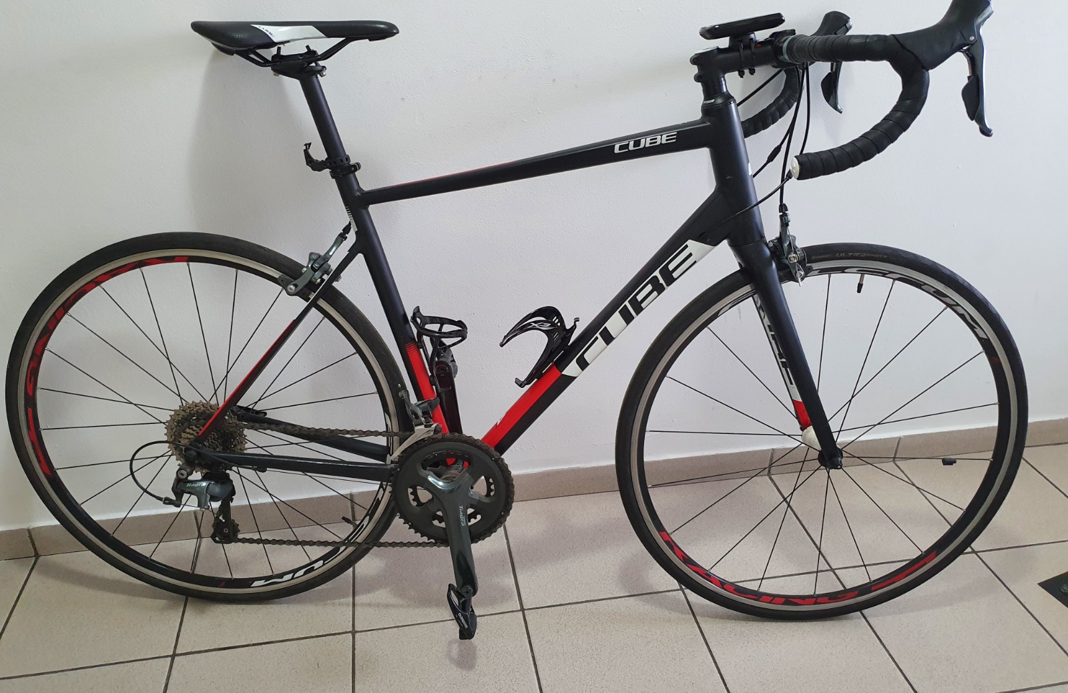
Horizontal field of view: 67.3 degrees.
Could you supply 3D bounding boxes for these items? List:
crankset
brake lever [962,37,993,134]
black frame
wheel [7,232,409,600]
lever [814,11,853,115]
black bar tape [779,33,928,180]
[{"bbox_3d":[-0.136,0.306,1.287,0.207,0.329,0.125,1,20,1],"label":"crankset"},{"bbox_3d":[0.514,-0.297,0.922,0.050,0.111,0.030,0,20,-1],"label":"brake lever"},{"bbox_3d":[-0.029,-0.091,1.239,1.037,0.710,0.136,1,20,1],"label":"black frame"},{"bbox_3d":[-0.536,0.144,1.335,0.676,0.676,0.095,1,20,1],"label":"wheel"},{"bbox_3d":[0.484,-0.463,1.313,0.065,0.161,0.040,0,20,-1],"label":"lever"},{"bbox_3d":[0.390,-0.305,1.007,0.140,0.172,0.188,0,20,-1],"label":"black bar tape"}]

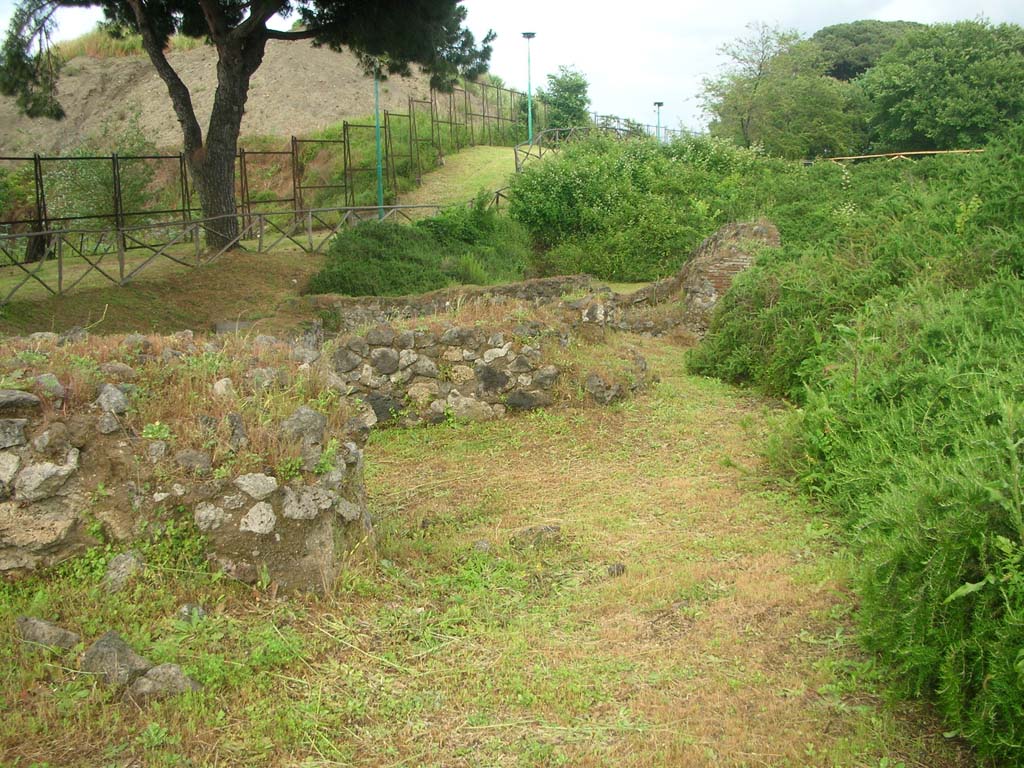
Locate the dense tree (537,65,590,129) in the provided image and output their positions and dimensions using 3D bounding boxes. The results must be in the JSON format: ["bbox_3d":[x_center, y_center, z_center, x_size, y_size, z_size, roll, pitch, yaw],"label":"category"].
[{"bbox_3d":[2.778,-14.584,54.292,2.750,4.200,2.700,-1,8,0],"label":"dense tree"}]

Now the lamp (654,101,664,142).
[{"bbox_3d":[10.284,-17.135,72.348,0.650,5.000,0.600,-1,8,0],"label":"lamp"}]

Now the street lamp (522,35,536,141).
[{"bbox_3d":[0.819,-13.480,47.348,0.630,5.000,0.600,-1,8,0],"label":"street lamp"}]

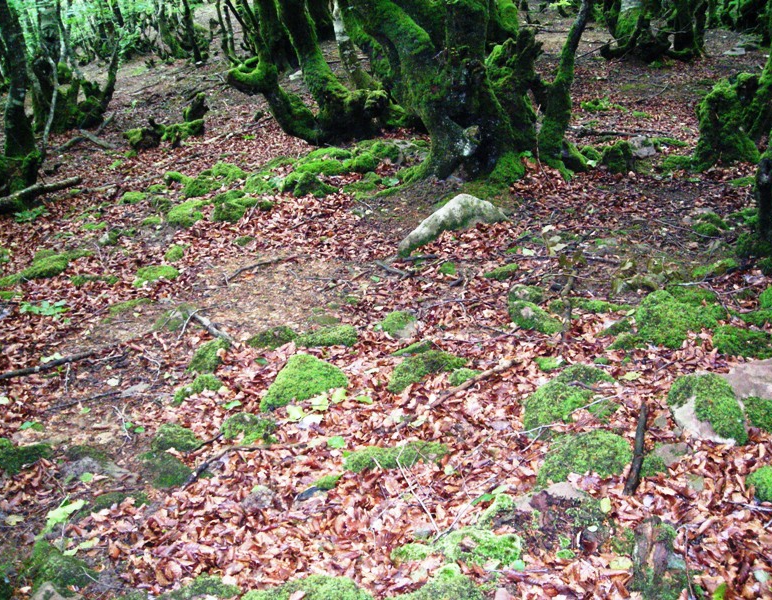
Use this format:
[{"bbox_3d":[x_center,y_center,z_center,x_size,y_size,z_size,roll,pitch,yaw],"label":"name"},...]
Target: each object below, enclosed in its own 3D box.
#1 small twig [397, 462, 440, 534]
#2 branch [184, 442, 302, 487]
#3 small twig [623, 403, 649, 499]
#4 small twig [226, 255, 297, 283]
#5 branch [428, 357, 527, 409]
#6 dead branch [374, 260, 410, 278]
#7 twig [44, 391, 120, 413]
[{"bbox_3d":[0.096,0.629,2.841,0.017,0.015,0.458,-5,19,-14],"label":"small twig"},{"bbox_3d":[-0.521,0.547,3.059,0.460,0.030,0.142,-14,23,-36],"label":"branch"},{"bbox_3d":[0.908,0.514,3.152,0.032,0.032,0.743,7,20,18],"label":"small twig"},{"bbox_3d":[-0.758,-0.204,5.261,0.087,0.030,0.656,12,22,32],"label":"small twig"},{"bbox_3d":[0.379,0.337,3.668,0.053,0.035,0.659,17,25,40],"label":"branch"},{"bbox_3d":[0.021,-0.184,5.214,0.039,0.022,0.366,-11,22,-30],"label":"dead branch"},{"bbox_3d":[-1.208,0.401,3.504,0.306,0.018,0.017,-13,23,-33],"label":"twig"}]

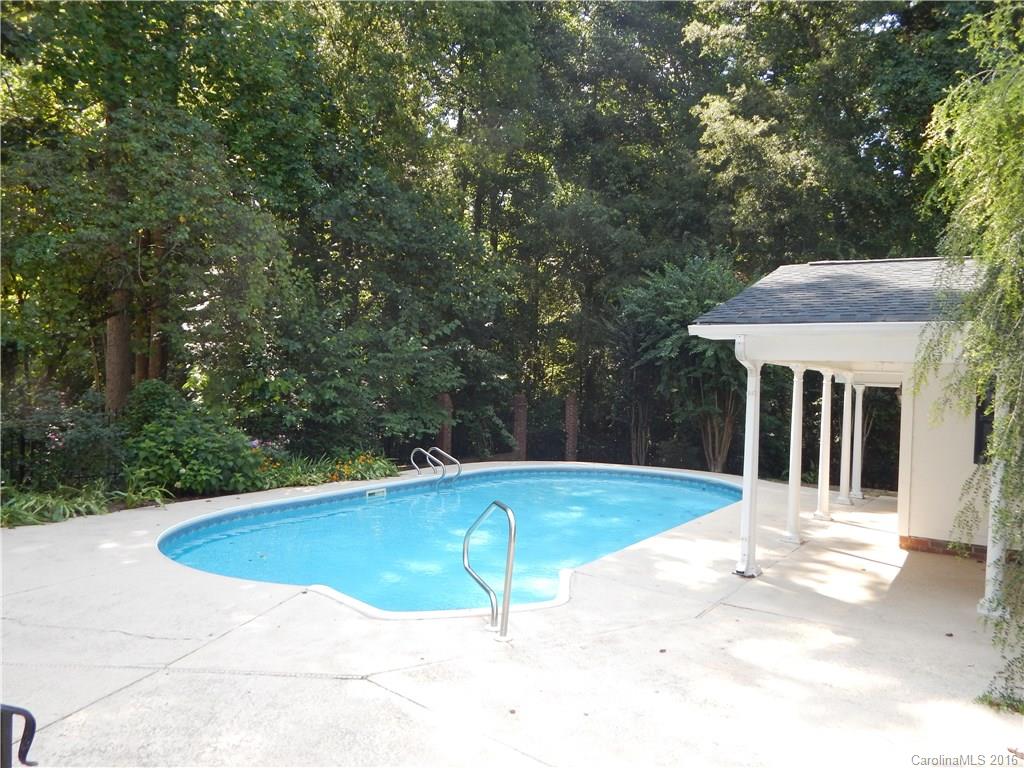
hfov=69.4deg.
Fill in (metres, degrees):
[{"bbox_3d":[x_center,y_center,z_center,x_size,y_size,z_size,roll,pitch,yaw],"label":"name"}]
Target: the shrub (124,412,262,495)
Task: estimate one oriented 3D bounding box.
[{"bbox_3d":[-4.835,0.994,11.149,1.650,1.160,1.900,2,0,33],"label":"shrub"}]

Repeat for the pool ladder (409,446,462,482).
[{"bbox_3d":[-1.393,1.521,13.518,0.870,0.700,0.490,2,0,38],"label":"pool ladder"}]

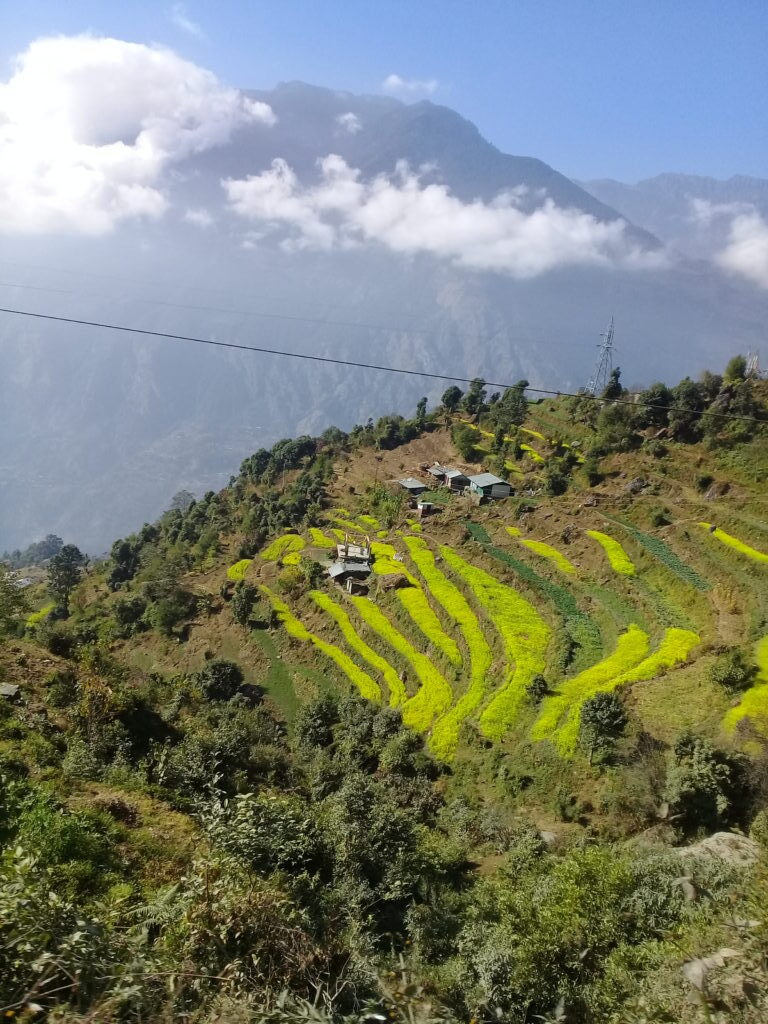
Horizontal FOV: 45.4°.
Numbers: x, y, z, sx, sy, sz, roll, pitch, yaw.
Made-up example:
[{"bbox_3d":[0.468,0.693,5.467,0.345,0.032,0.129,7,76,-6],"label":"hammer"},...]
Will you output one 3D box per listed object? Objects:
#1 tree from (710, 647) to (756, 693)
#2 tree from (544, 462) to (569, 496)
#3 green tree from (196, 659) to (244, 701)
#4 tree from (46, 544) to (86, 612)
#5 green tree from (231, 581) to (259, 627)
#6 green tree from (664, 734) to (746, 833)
[{"bbox_3d":[34.300,15.460,90.000,4.510,4.530,4.380,10,12,22],"label":"tree"},{"bbox_3d":[31.790,-5.950,168.000,4.760,6.260,4.620,7,12,10],"label":"tree"},{"bbox_3d":[-18.360,18.810,103.000,5.390,4.620,5.230,3,12,-10],"label":"green tree"},{"bbox_3d":[-51.240,10.890,148.000,6.460,11.640,6.260,1,12,-19],"label":"tree"},{"bbox_3d":[-19.780,12.970,130.000,3.970,6.740,3.850,4,12,-8],"label":"green tree"},{"bbox_3d":[23.140,19.540,66.000,5.900,7.300,5.720,10,12,22],"label":"green tree"}]

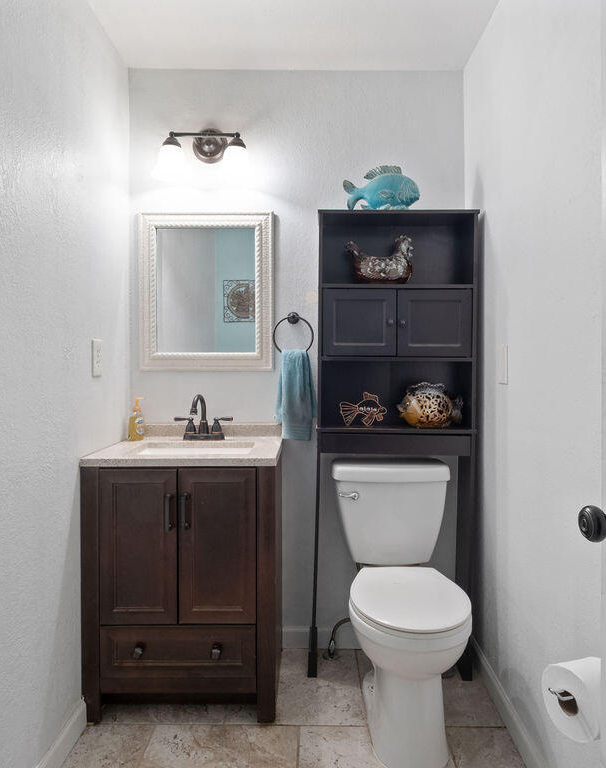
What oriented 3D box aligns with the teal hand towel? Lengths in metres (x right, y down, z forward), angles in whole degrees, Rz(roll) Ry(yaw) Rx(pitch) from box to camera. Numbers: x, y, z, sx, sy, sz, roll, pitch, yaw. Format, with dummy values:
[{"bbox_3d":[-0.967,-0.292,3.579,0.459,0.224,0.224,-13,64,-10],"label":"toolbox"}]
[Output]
[{"bbox_3d":[-0.026,0.043,2.105,0.168,0.355,0.080,0,1,0],"label":"teal hand towel"}]

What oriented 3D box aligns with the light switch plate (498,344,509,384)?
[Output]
[{"bbox_3d":[0.652,-0.061,1.730,0.008,0.122,0.080,0,1,1],"label":"light switch plate"}]

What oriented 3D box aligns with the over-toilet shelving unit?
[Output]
[{"bbox_3d":[0.334,0.218,2.035,0.600,1.710,0.200,1,1,1],"label":"over-toilet shelving unit"}]

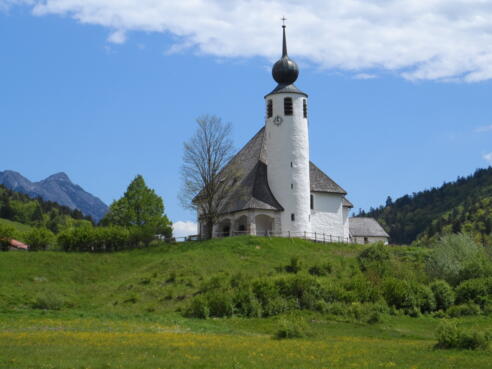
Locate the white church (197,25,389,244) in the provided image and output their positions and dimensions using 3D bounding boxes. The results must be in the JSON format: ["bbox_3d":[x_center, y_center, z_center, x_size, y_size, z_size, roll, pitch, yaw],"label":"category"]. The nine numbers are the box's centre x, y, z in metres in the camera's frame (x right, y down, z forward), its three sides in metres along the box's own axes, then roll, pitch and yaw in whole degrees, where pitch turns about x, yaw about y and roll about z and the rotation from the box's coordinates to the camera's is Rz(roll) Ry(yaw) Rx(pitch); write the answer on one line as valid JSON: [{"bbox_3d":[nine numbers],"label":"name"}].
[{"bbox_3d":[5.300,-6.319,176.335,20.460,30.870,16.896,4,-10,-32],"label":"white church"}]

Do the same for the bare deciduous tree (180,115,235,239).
[{"bbox_3d":[-5.147,-1.062,167.205,7.167,16.900,7.167,-1,-8,2],"label":"bare deciduous tree"}]

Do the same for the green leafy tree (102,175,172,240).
[{"bbox_3d":[-15.152,3.264,174.672,9.460,9.430,9.460,-1,-8,2],"label":"green leafy tree"}]

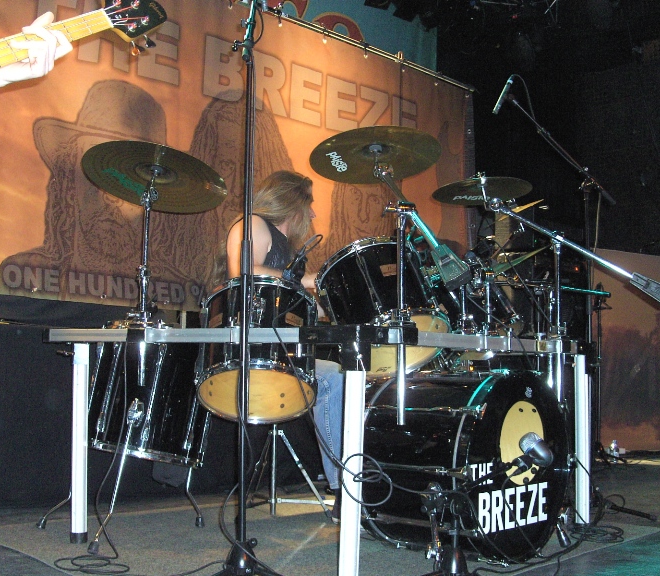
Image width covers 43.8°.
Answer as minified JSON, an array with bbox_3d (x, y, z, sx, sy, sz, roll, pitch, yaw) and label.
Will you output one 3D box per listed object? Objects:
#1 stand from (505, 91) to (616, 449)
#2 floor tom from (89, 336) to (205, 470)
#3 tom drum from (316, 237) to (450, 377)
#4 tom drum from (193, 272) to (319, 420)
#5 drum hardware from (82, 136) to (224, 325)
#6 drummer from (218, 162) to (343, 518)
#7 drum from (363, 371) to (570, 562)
[{"bbox_3d":[1.020,0.016,3.500,0.580,1.700,0.450,2,-5,-17],"label":"stand"},{"bbox_3d":[-0.615,0.380,2.930,0.430,0.440,0.430,11,-14,0],"label":"floor tom"},{"bbox_3d":[0.177,0.070,2.730,0.375,0.305,0.375,-18,-39,0],"label":"tom drum"},{"bbox_3d":[-0.242,0.214,2.795,0.385,0.345,0.385,-1,-36,0],"label":"tom drum"},{"bbox_3d":[-0.575,-0.178,2.690,0.480,0.610,0.450,1,-5,0],"label":"drum hardware"},{"bbox_3d":[-0.130,0.225,3.270,0.700,1.370,0.560,-1,-5,23],"label":"drummer"},{"bbox_3d":[0.426,0.564,2.685,0.470,0.595,0.595,-4,-7,44],"label":"drum"}]

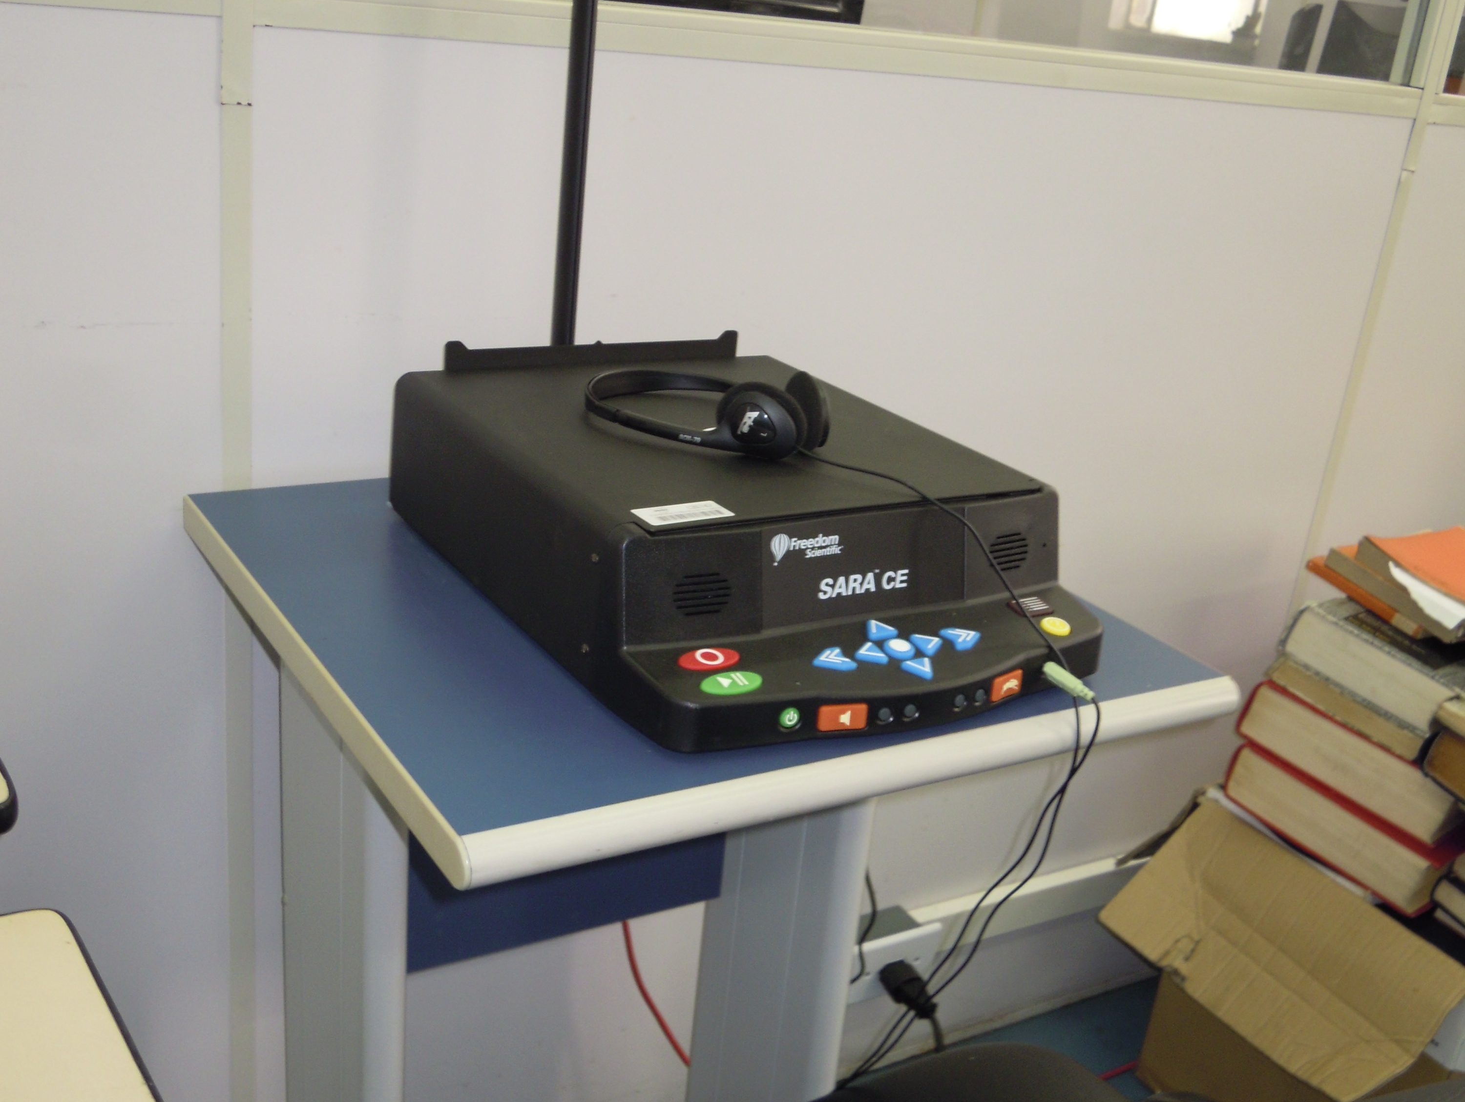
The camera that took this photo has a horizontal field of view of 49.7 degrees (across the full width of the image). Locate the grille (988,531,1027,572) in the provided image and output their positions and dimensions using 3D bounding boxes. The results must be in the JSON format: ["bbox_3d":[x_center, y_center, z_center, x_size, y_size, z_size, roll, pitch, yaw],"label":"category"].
[{"bbox_3d":[0.171,0.001,0.986,0.036,0.028,0.006,-6,13,-31],"label":"grille"}]

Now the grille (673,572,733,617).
[{"bbox_3d":[-0.018,0.024,0.872,0.036,0.028,0.006,-6,13,-31],"label":"grille"}]

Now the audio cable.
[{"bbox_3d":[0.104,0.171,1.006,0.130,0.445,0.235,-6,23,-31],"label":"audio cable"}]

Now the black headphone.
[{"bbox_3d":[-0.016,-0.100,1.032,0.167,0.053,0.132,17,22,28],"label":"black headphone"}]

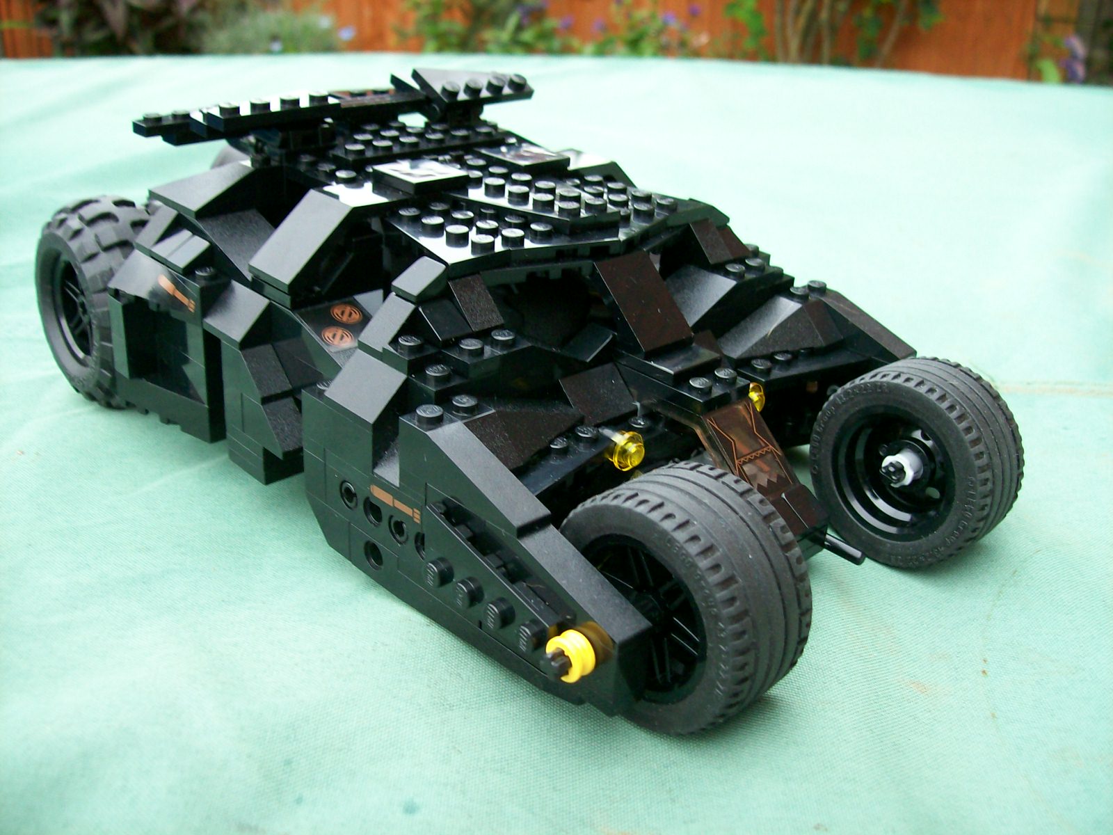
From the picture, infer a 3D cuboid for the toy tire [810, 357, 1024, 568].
[{"bbox_3d":[0.080,0.010,0.258,0.022,0.043,0.043,-20,35,-41],"label":"toy tire"}]

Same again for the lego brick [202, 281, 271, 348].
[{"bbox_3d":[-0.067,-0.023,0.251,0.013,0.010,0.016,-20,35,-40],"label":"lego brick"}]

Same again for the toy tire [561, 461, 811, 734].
[{"bbox_3d":[0.021,0.031,0.201,0.022,0.043,0.043,-20,35,-40],"label":"toy tire"}]

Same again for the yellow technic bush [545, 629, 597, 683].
[{"bbox_3d":[0.002,0.039,0.188,0.004,0.007,0.007,-20,35,-41],"label":"yellow technic bush"}]

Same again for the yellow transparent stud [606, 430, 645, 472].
[{"bbox_3d":[0.014,0.007,0.228,0.008,0.008,0.005,-20,35,-40],"label":"yellow transparent stud"}]

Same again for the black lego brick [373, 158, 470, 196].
[{"bbox_3d":[-0.032,-0.057,0.274,0.016,0.003,0.016,-20,35,-41],"label":"black lego brick"}]

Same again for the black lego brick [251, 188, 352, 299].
[{"bbox_3d":[-0.054,-0.037,0.245,0.017,0.017,0.016,-20,35,-40],"label":"black lego brick"}]

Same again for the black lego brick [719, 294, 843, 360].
[{"bbox_3d":[0.053,-0.021,0.275,0.032,0.010,0.016,-20,35,-41],"label":"black lego brick"}]

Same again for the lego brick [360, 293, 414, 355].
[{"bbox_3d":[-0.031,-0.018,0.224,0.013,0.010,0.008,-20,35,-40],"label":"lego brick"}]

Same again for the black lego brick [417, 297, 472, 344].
[{"bbox_3d":[-0.022,-0.019,0.226,0.008,0.006,0.008,-20,35,-41],"label":"black lego brick"}]

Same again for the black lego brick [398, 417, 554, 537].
[{"bbox_3d":[-0.015,0.009,0.204,0.008,0.010,0.032,-20,35,-41],"label":"black lego brick"}]

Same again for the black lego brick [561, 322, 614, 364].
[{"bbox_3d":[0.007,-0.015,0.241,0.008,0.006,0.008,-20,35,-40],"label":"black lego brick"}]

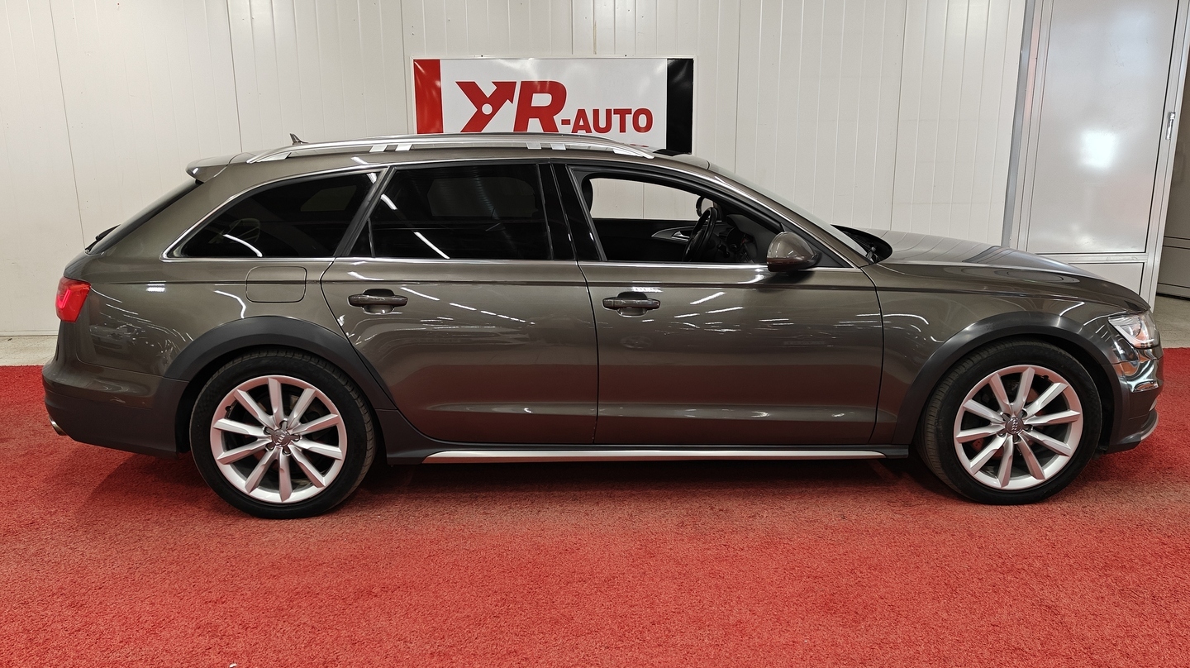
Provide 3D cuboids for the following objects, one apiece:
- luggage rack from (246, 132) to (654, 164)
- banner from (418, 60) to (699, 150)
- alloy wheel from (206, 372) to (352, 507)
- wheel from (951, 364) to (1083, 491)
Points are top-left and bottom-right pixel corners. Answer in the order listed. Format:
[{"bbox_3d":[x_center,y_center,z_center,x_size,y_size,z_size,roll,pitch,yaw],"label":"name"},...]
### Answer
[{"bbox_3d":[-0.595,-0.878,4.130,1.660,0.110,1.090,-1,13,-1],"label":"luggage rack"},{"bbox_3d":[-0.282,-1.634,6.444,2.030,0.700,0.040,-1,13,-2],"label":"banner"},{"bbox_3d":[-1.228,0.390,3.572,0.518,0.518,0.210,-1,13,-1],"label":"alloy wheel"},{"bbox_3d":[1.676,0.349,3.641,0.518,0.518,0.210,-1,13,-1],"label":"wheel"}]

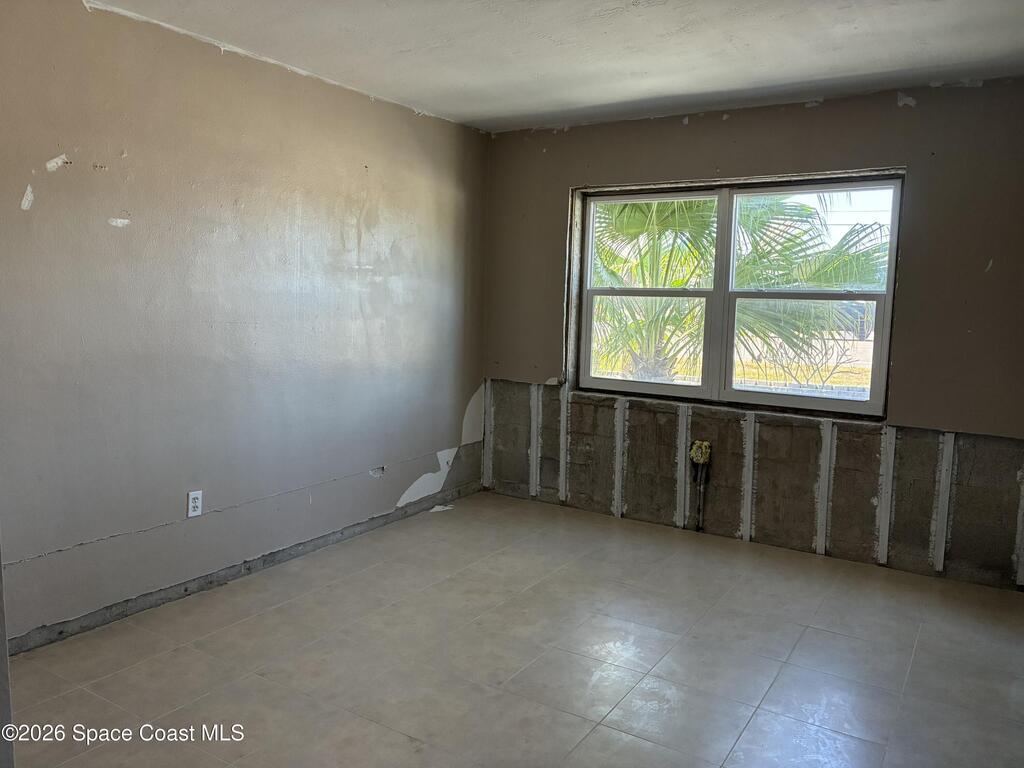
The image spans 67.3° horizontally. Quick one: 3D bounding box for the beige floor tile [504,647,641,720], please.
[{"bbox_3d":[0.225,1.085,2.787,0.400,0.010,0.400,5,8,32],"label":"beige floor tile"}]

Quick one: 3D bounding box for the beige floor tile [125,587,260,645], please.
[{"bbox_3d":[-1.357,1.001,3.321,0.402,0.010,0.402,5,8,32],"label":"beige floor tile"}]

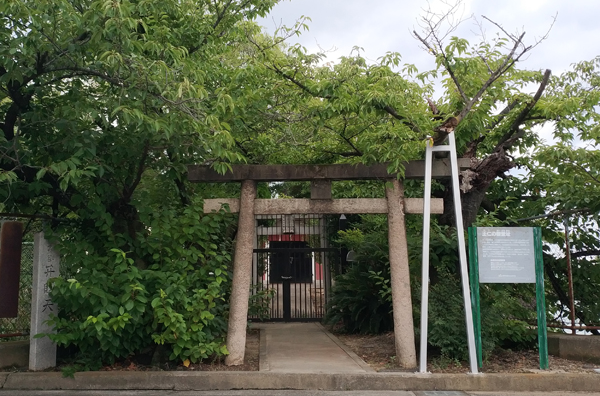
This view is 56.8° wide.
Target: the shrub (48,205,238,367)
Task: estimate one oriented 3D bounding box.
[{"bbox_3d":[-1.984,1.110,7.315,2.041,1.952,1.300,-1,-6,2],"label":"shrub"}]

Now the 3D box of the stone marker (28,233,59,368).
[{"bbox_3d":[-3.137,1.247,6.829,0.190,1.657,0.240,-6,-8,44],"label":"stone marker"}]

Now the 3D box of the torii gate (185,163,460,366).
[{"bbox_3d":[0.311,0.818,6.969,3.364,2.490,0.260,-1,-6,3],"label":"torii gate"}]

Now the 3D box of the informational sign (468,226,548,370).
[{"bbox_3d":[2.498,1.196,6.674,0.848,1.669,0.090,-1,-6,3],"label":"informational sign"}]

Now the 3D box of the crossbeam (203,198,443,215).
[{"bbox_3d":[0.269,0.114,7.039,3.004,0.165,0.170,-1,-6,3],"label":"crossbeam"}]

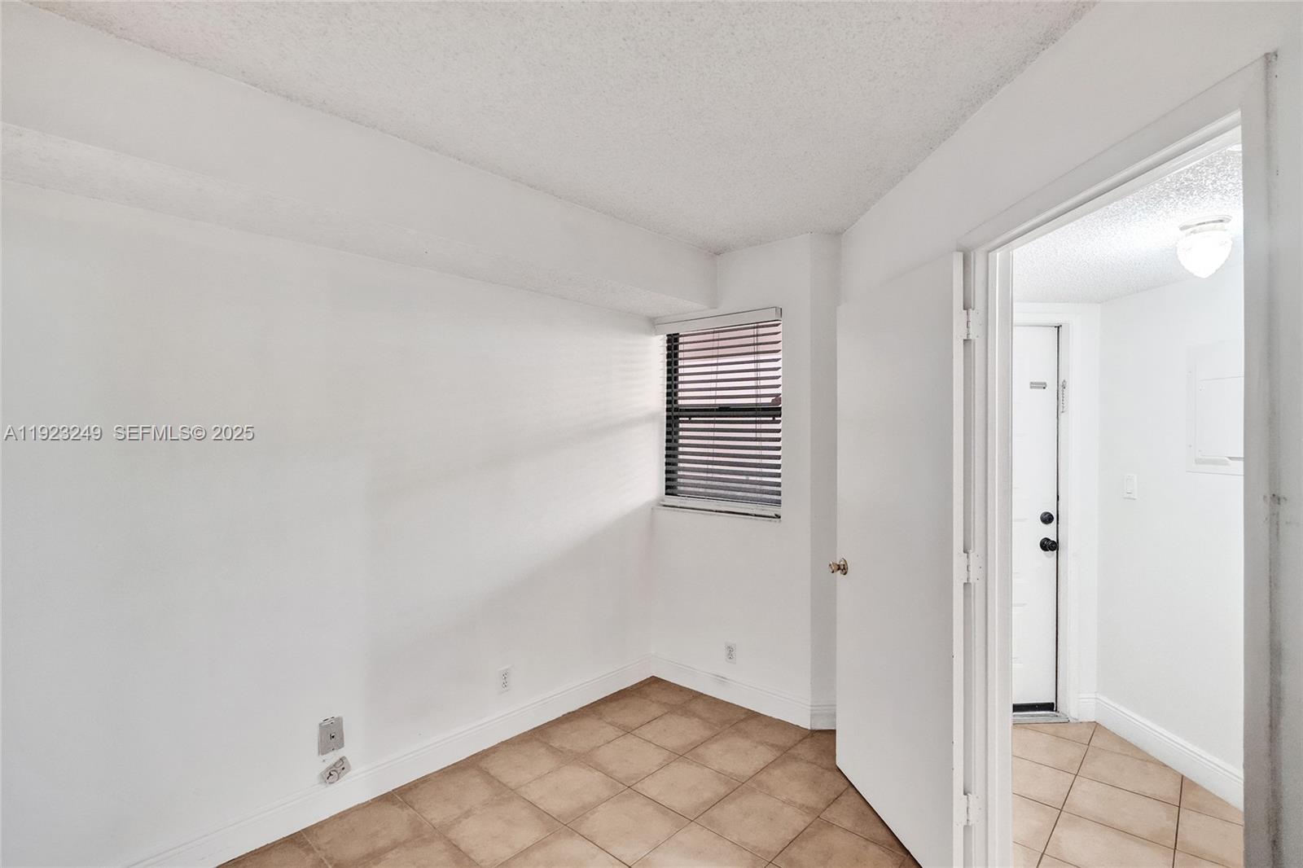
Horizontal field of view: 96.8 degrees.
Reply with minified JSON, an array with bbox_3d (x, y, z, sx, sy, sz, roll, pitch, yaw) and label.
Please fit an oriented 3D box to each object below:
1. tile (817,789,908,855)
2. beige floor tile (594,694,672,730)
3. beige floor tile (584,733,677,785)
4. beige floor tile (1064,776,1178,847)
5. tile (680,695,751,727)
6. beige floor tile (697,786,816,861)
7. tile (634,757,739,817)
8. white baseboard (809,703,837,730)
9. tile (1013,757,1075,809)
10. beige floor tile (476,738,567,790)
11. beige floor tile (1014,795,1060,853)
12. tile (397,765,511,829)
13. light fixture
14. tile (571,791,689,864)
[{"bbox_3d":[0.892,1.499,2.266,0.335,0.010,0.335,-1,-1,43],"label":"tile"},{"bbox_3d":[-0.105,1.484,3.084,0.310,0.010,0.325,0,-1,42],"label":"beige floor tile"},{"bbox_3d":[-0.104,1.505,2.684,0.335,0.010,0.335,-1,-1,42],"label":"beige floor tile"},{"bbox_3d":[1.848,1.480,2.278,0.325,0.010,0.325,0,-1,42],"label":"beige floor tile"},{"bbox_3d":[0.347,1.455,3.030,0.330,0.010,0.290,0,0,42],"label":"tile"},{"bbox_3d":[0.405,1.499,2.244,0.335,0.010,0.335,-1,-1,42],"label":"beige floor tile"},{"bbox_3d":[0.149,1.479,2.427,0.325,0.010,0.325,0,-1,42],"label":"tile"},{"bbox_3d":[0.868,1.411,2.906,0.145,0.136,0.018,0,0,-2],"label":"white baseboard"},{"bbox_3d":[1.569,1.455,2.451,0.330,0.010,0.330,0,0,44],"label":"tile"},{"bbox_3d":[-0.564,1.480,2.599,0.315,0.010,0.325,0,-1,42],"label":"beige floor tile"},{"bbox_3d":[1.381,1.500,2.288,0.335,0.010,0.335,-1,-1,43],"label":"beige floor tile"},{"bbox_3d":[-0.792,1.455,2.340,0.330,0.010,0.330,0,0,42],"label":"tile"},{"bbox_3d":[1.783,-0.593,1.868,0.128,0.175,0.128,0,0,-2],"label":"light fixture"},{"bbox_3d":[-0.086,1.455,2.157,0.330,0.010,0.330,0,0,42],"label":"tile"}]

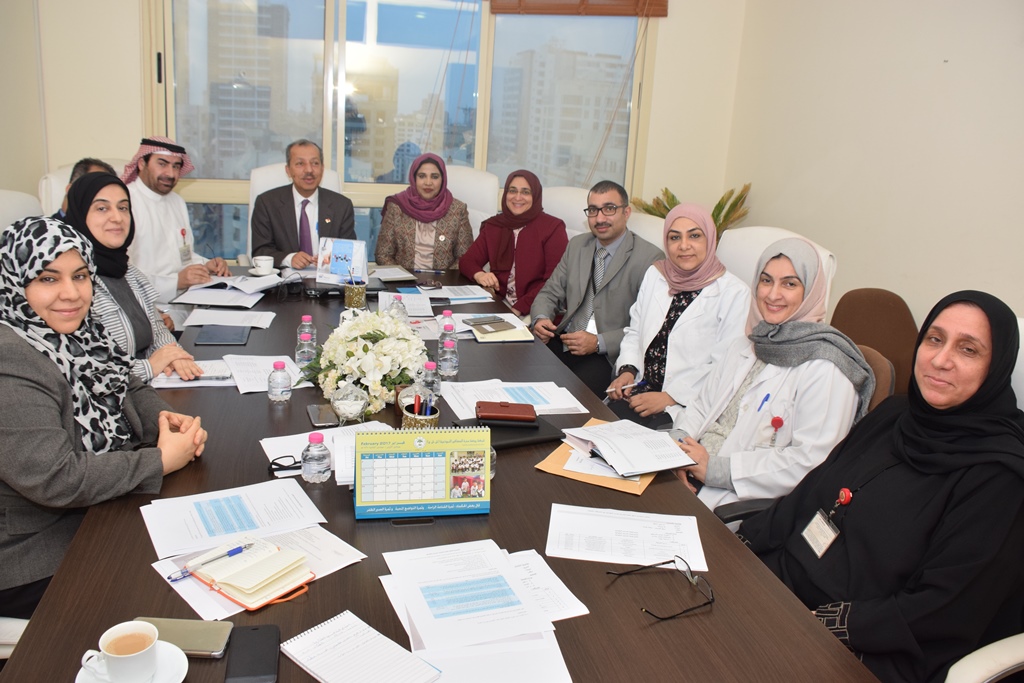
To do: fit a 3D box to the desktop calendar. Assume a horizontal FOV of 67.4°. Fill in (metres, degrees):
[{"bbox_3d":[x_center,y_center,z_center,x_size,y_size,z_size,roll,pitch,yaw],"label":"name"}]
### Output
[{"bbox_3d":[-0.177,0.252,1.548,0.267,0.174,0.092,0,17,-12],"label":"desktop calendar"}]

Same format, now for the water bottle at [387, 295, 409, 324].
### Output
[{"bbox_3d":[-0.451,-0.129,3.033,0.064,0.105,0.064,3,15,-1],"label":"water bottle"}]

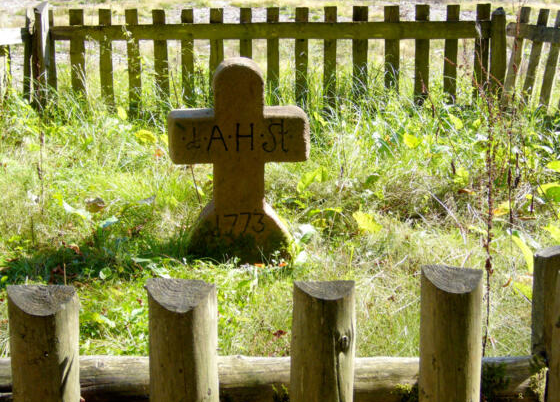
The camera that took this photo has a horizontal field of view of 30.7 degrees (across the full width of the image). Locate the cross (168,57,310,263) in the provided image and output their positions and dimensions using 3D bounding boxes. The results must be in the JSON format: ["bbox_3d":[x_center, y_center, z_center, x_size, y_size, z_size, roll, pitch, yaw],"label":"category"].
[{"bbox_3d":[-0.154,-0.159,3.994,0.533,0.790,0.200,0,12,0],"label":"cross"}]

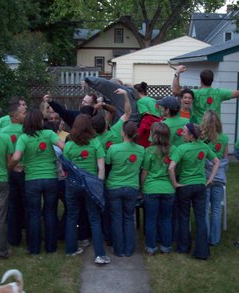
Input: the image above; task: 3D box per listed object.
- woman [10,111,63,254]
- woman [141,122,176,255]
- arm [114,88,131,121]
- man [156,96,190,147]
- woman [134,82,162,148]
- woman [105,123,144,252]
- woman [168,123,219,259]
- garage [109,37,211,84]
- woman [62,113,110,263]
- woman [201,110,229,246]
[{"bbox_3d":[-0.975,0.417,6.027,0.600,1.730,0.420,1,7,2],"label":"woman"},{"bbox_3d":[0.473,0.503,6.114,0.410,1.590,0.330,-1,8,-18],"label":"woman"},{"bbox_3d":[0.045,-0.537,6.500,0.190,0.420,0.170,0,8,-10],"label":"arm"},{"bbox_3d":[0.680,0.320,6.489,0.520,1.820,0.380,-3,10,-25],"label":"man"},{"bbox_3d":[0.401,-0.075,6.984,0.450,1.500,0.450,8,12,39],"label":"woman"},{"bbox_3d":[0.073,0.485,5.995,0.470,1.630,0.320,0,9,-4],"label":"woman"},{"bbox_3d":[0.880,0.509,6.045,0.550,1.610,0.360,-2,8,-25],"label":"woman"},{"bbox_3d":[2.940,-3.880,26.700,6.800,3.500,6.500,0,10,-2],"label":"garage"},{"bbox_3d":[-0.371,0.478,5.838,0.540,1.680,0.420,1,7,2],"label":"woman"},{"bbox_3d":[1.192,0.401,6.408,0.480,1.700,0.340,-1,9,-10],"label":"woman"}]

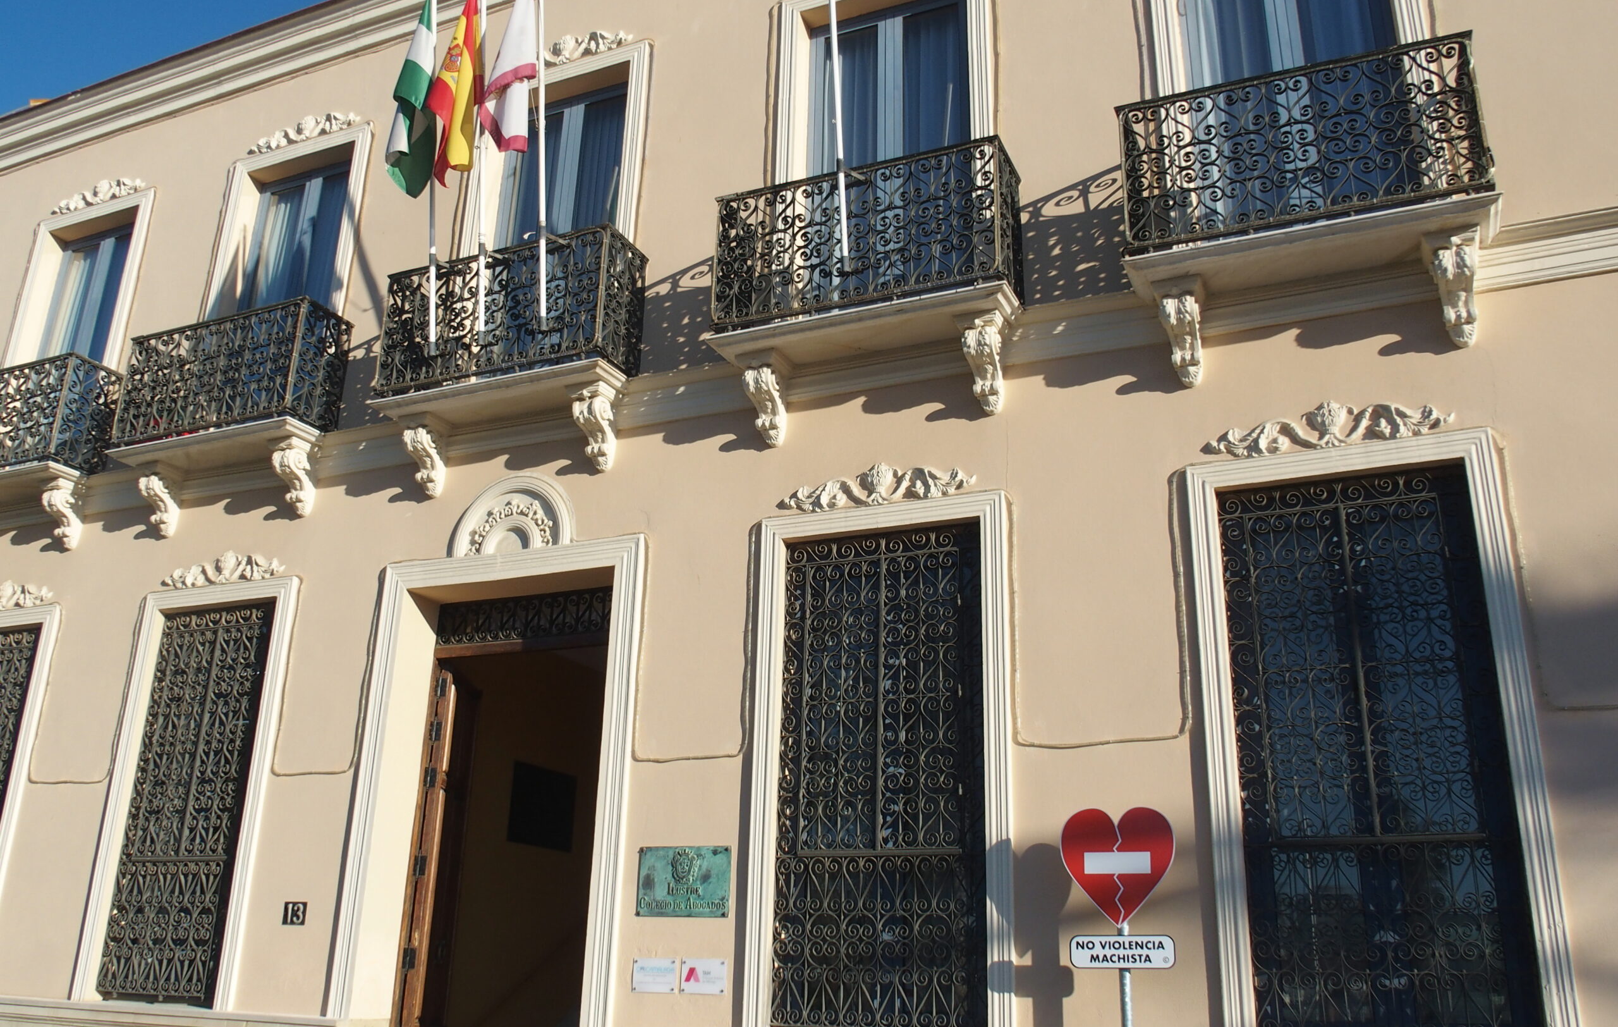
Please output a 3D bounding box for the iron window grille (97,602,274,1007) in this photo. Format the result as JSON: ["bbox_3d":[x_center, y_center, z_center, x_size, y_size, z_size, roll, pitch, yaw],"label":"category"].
[{"bbox_3d":[-4.748,2.162,10.101,1.295,2.953,0.052,-7,-21,22],"label":"iron window grille"}]

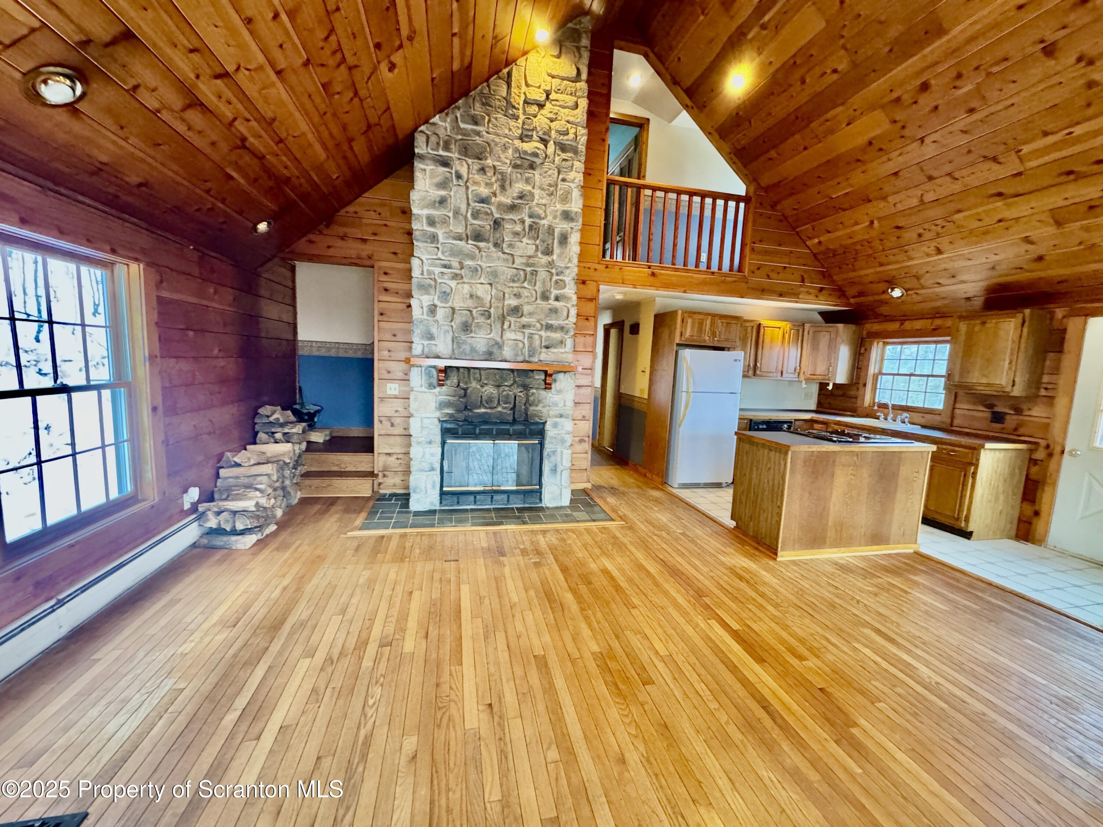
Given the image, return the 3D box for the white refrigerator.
[{"bbox_3d":[1.854,0.043,5.792,0.808,1.685,0.720,1,7,-12],"label":"white refrigerator"}]

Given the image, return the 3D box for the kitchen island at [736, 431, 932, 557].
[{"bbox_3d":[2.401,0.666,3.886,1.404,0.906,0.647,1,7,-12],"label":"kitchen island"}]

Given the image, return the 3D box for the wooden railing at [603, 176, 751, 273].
[{"bbox_3d":[1.460,-2.130,5.131,1.819,0.909,0.124,1,7,-12],"label":"wooden railing"}]

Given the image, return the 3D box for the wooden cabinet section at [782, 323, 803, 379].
[{"bbox_3d":[3.297,-0.869,6.321,0.306,0.765,0.309,1,7,-13],"label":"wooden cabinet section"}]

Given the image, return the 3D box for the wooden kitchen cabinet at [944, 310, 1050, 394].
[{"bbox_3d":[4.203,-0.567,4.228,0.323,0.754,0.567,1,7,-12],"label":"wooden kitchen cabinet"}]

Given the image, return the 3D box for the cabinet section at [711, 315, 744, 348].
[{"bbox_3d":[2.126,-1.060,5.786,0.432,0.376,0.560,1,7,-13],"label":"cabinet section"}]

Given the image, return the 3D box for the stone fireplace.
[{"bbox_3d":[-0.542,-1.377,4.427,1.608,4.605,0.742,1,7,-12],"label":"stone fireplace"}]

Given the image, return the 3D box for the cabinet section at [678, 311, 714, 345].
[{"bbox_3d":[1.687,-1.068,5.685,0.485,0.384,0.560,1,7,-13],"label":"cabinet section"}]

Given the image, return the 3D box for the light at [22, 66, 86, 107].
[{"bbox_3d":[-2.026,-1.340,1.812,0.205,0.060,0.205,-37,12,-5],"label":"light"}]

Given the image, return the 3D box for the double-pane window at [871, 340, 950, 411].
[{"bbox_3d":[4.216,-0.462,5.261,0.102,0.815,0.888,1,7,-12],"label":"double-pane window"}]

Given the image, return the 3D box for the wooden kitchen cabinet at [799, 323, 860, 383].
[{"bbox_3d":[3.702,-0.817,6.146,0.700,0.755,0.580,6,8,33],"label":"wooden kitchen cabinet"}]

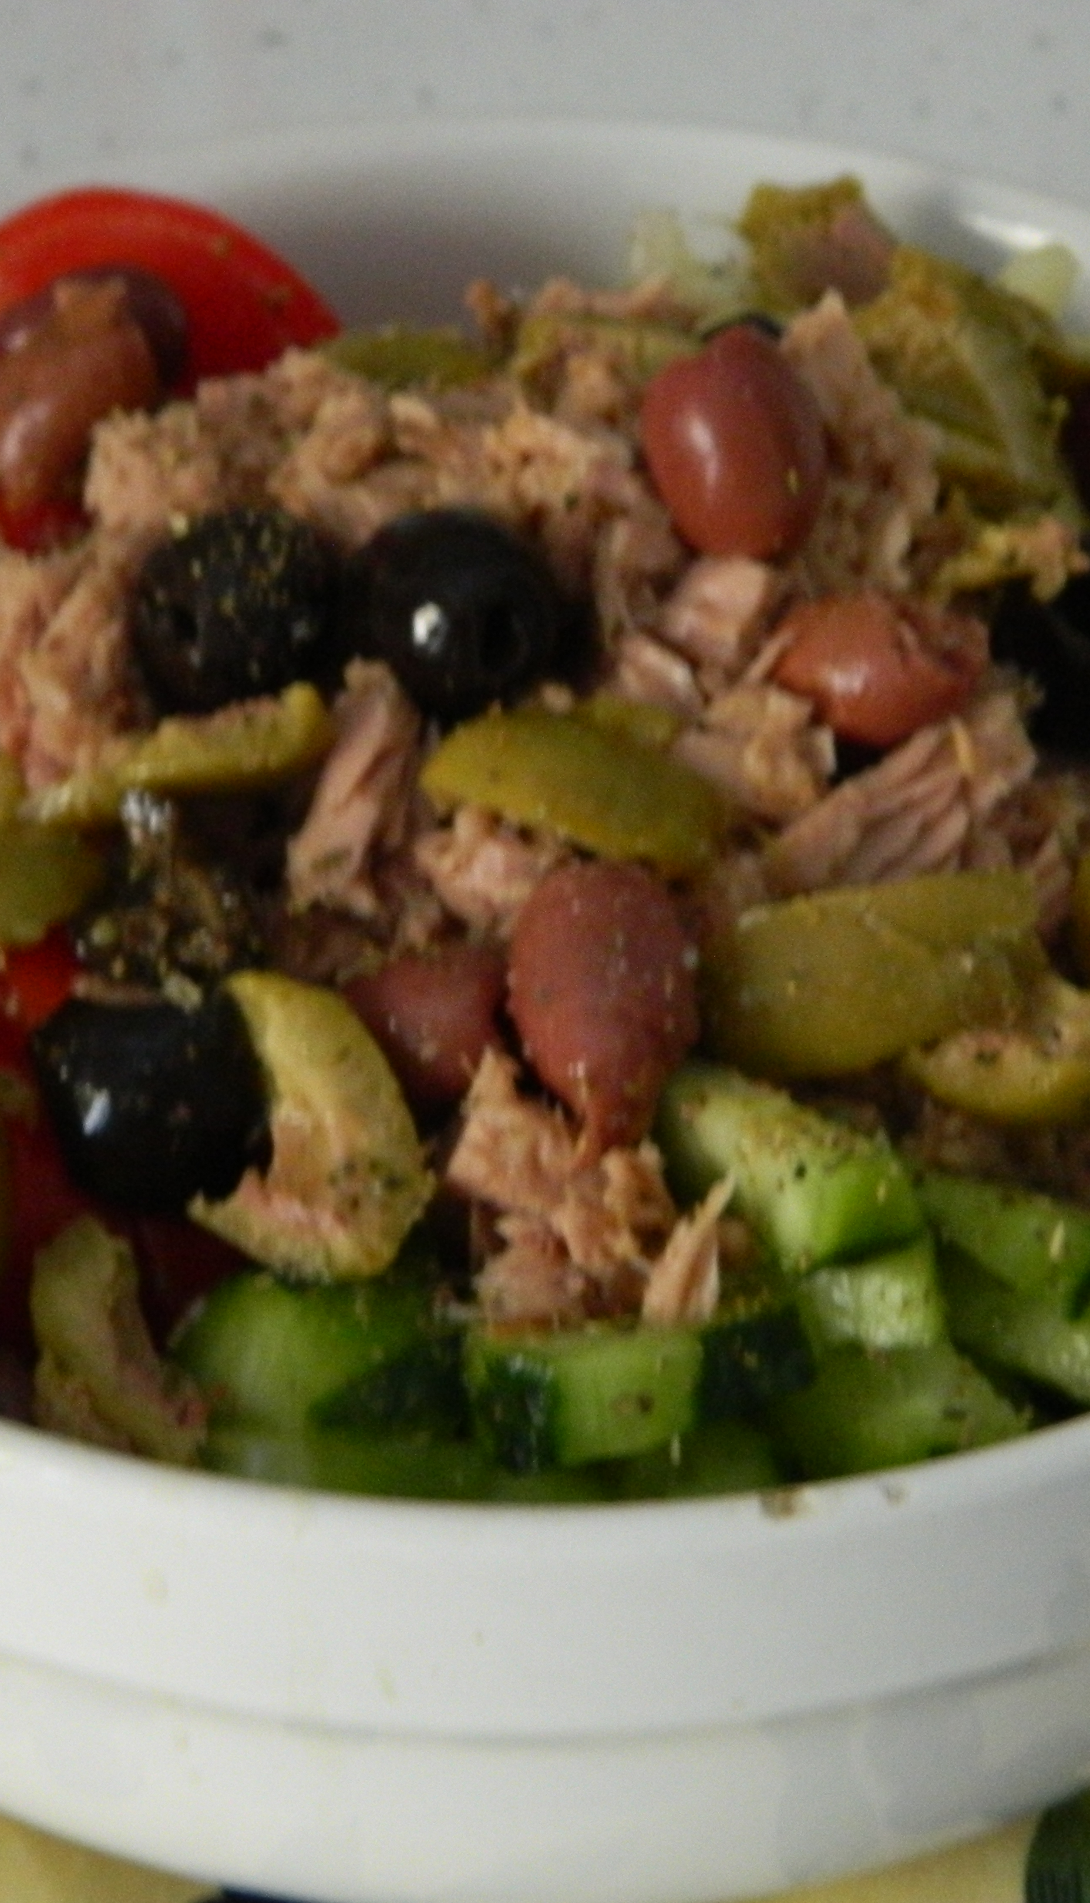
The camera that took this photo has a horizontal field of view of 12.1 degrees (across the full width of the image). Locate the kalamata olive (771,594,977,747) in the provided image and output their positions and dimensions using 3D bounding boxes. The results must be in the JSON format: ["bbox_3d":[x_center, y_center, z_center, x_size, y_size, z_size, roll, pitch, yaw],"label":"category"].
[{"bbox_3d":[0.030,-0.026,0.472,0.021,0.015,0.015,9,3,18],"label":"kalamata olive"}]

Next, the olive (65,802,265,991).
[{"bbox_3d":[-0.035,-0.005,0.472,0.019,0.019,0.019,1,40,0],"label":"olive"}]

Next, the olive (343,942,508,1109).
[{"bbox_3d":[-0.011,0.006,0.468,0.017,0.017,0.024,-7,53,0],"label":"olive"}]

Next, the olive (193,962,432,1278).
[{"bbox_3d":[-0.019,0.015,0.433,0.017,0.028,0.018,-14,-4,-38],"label":"olive"}]

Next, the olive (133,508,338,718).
[{"bbox_3d":[-0.030,-0.033,0.495,0.019,0.019,0.021,-7,0,39],"label":"olive"}]

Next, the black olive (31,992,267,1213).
[{"bbox_3d":[-0.034,0.013,0.435,0.020,0.021,0.020,-13,27,7],"label":"black olive"}]

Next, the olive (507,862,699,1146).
[{"bbox_3d":[0.005,0.004,0.432,0.017,0.017,0.025,1,78,0],"label":"olive"}]

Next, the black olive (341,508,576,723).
[{"bbox_3d":[-0.008,-0.031,0.479,0.021,0.021,0.022,-1,3,-30],"label":"black olive"}]

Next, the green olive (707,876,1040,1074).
[{"bbox_3d":[0.028,0.002,0.443,0.030,0.013,0.019,-16,66,-9],"label":"green olive"}]

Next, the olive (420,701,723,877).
[{"bbox_3d":[0.002,-0.015,0.470,0.029,0.011,0.017,13,50,10],"label":"olive"}]

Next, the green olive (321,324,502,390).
[{"bbox_3d":[-0.013,-0.059,0.513,0.019,0.009,0.014,1,40,0],"label":"green olive"}]

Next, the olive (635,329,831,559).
[{"bbox_3d":[0.018,-0.049,0.495,0.018,0.024,0.018,-7,6,0],"label":"olive"}]

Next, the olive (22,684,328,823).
[{"bbox_3d":[-0.033,-0.018,0.466,0.029,0.010,0.011,-17,52,-12],"label":"olive"}]

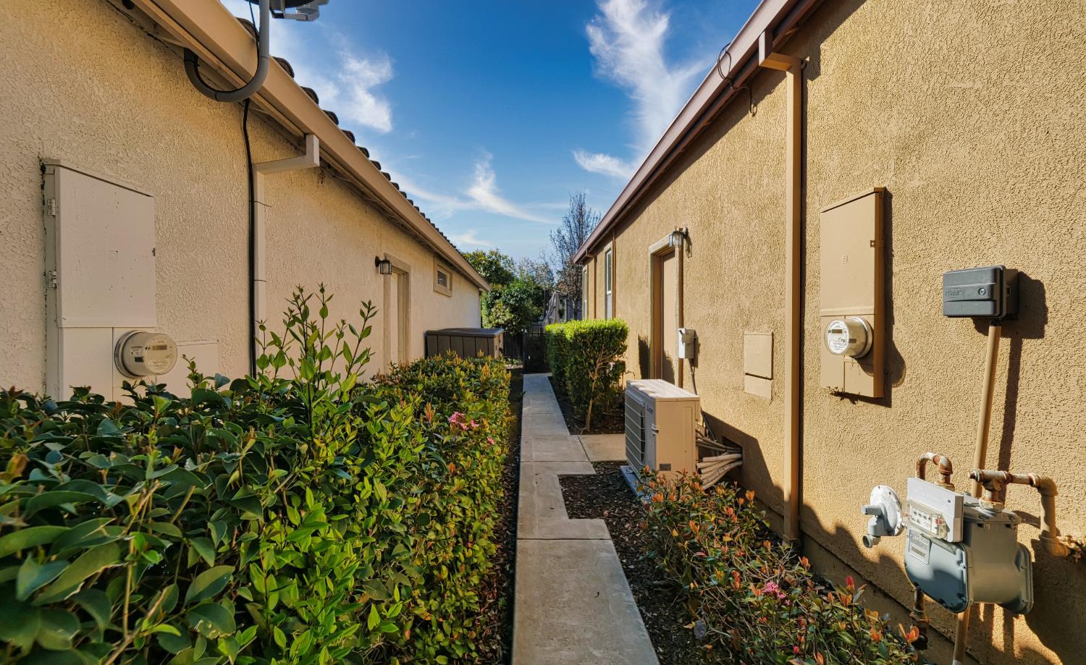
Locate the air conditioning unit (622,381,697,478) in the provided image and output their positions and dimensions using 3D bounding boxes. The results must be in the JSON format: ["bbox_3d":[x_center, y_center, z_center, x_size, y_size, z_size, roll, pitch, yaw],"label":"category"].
[{"bbox_3d":[1.010,0.894,3.848,0.350,0.790,0.955,0,1,-2],"label":"air conditioning unit"}]

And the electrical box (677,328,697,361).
[{"bbox_3d":[1.397,0.110,4.275,0.100,0.293,0.170,0,1,-2],"label":"electrical box"}]

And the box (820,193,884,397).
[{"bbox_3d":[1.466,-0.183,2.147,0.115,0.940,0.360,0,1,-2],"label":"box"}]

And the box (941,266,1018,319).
[{"bbox_3d":[1.503,-0.132,1.528,0.085,0.175,0.195,0,1,-2],"label":"box"}]

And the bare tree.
[{"bbox_3d":[1.339,-2.331,18.000,2.200,6.840,2.200,0,1,-2],"label":"bare tree"}]

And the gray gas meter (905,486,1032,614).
[{"bbox_3d":[1.356,0.670,1.415,0.225,0.345,0.210,0,1,-2],"label":"gray gas meter"}]

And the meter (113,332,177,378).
[{"bbox_3d":[-1.548,0.084,1.708,0.135,0.186,0.185,0,1,-2],"label":"meter"}]

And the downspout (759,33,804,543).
[{"bbox_3d":[1.400,-0.255,2.597,0.215,3.015,0.072,0,1,-2],"label":"downspout"}]

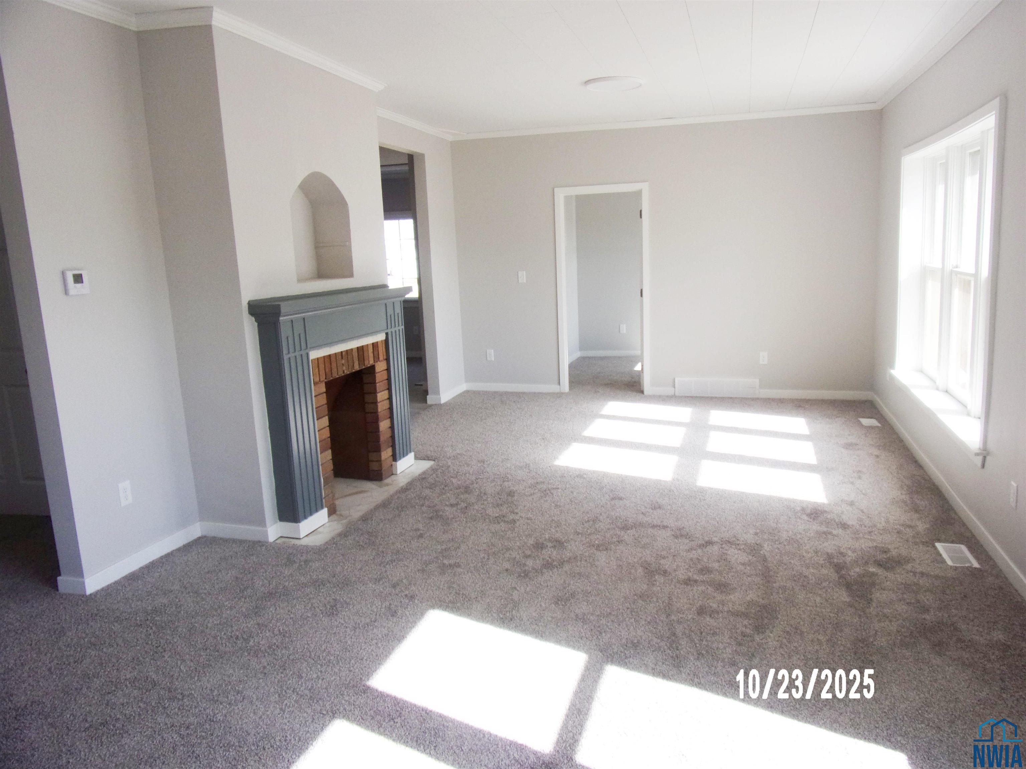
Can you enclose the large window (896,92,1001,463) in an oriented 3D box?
[{"bbox_3d":[2.683,-0.688,4.379,0.213,1.705,2.323,1,11,18],"label":"large window"}]

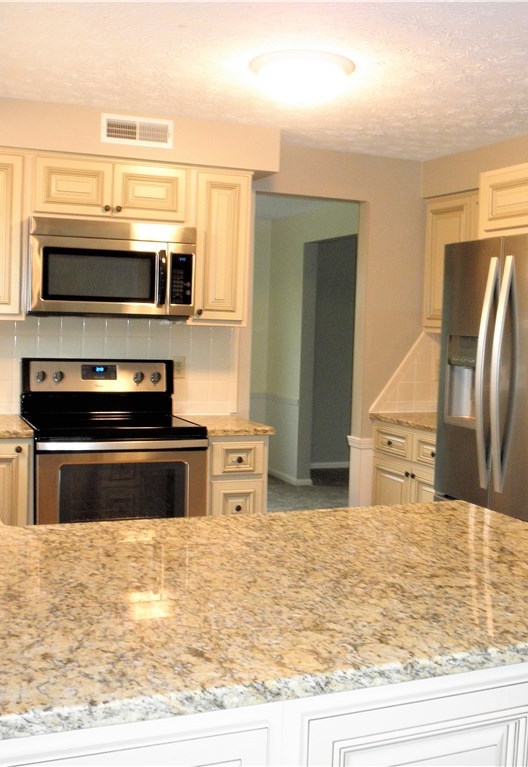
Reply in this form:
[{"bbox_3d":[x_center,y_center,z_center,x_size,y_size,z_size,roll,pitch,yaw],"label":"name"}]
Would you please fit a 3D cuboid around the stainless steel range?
[{"bbox_3d":[-0.726,0.501,3.940,0.763,1.198,0.650,0,5,-23],"label":"stainless steel range"}]

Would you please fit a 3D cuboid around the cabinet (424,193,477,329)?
[{"bbox_3d":[1.260,-0.654,4.576,0.305,0.773,0.840,0,5,-23],"label":"cabinet"}]

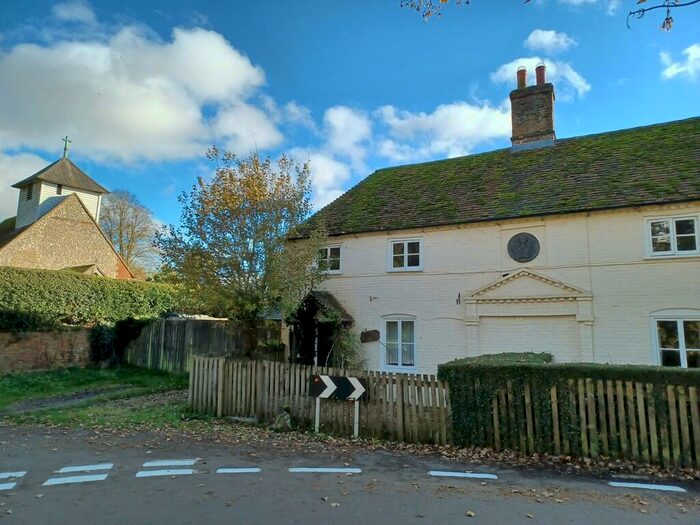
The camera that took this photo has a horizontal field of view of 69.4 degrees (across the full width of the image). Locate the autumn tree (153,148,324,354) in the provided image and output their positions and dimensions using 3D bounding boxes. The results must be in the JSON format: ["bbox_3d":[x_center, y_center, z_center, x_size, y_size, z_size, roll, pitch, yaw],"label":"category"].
[{"bbox_3d":[-2.670,0.194,12.314,3.950,6.077,3.800,1,-9,0],"label":"autumn tree"}]

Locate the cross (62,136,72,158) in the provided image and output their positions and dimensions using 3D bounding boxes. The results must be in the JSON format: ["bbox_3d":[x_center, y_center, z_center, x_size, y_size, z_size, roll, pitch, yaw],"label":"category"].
[{"bbox_3d":[-18.481,-7.507,33.000,0.100,1.360,0.560,-8,-13,44],"label":"cross"}]

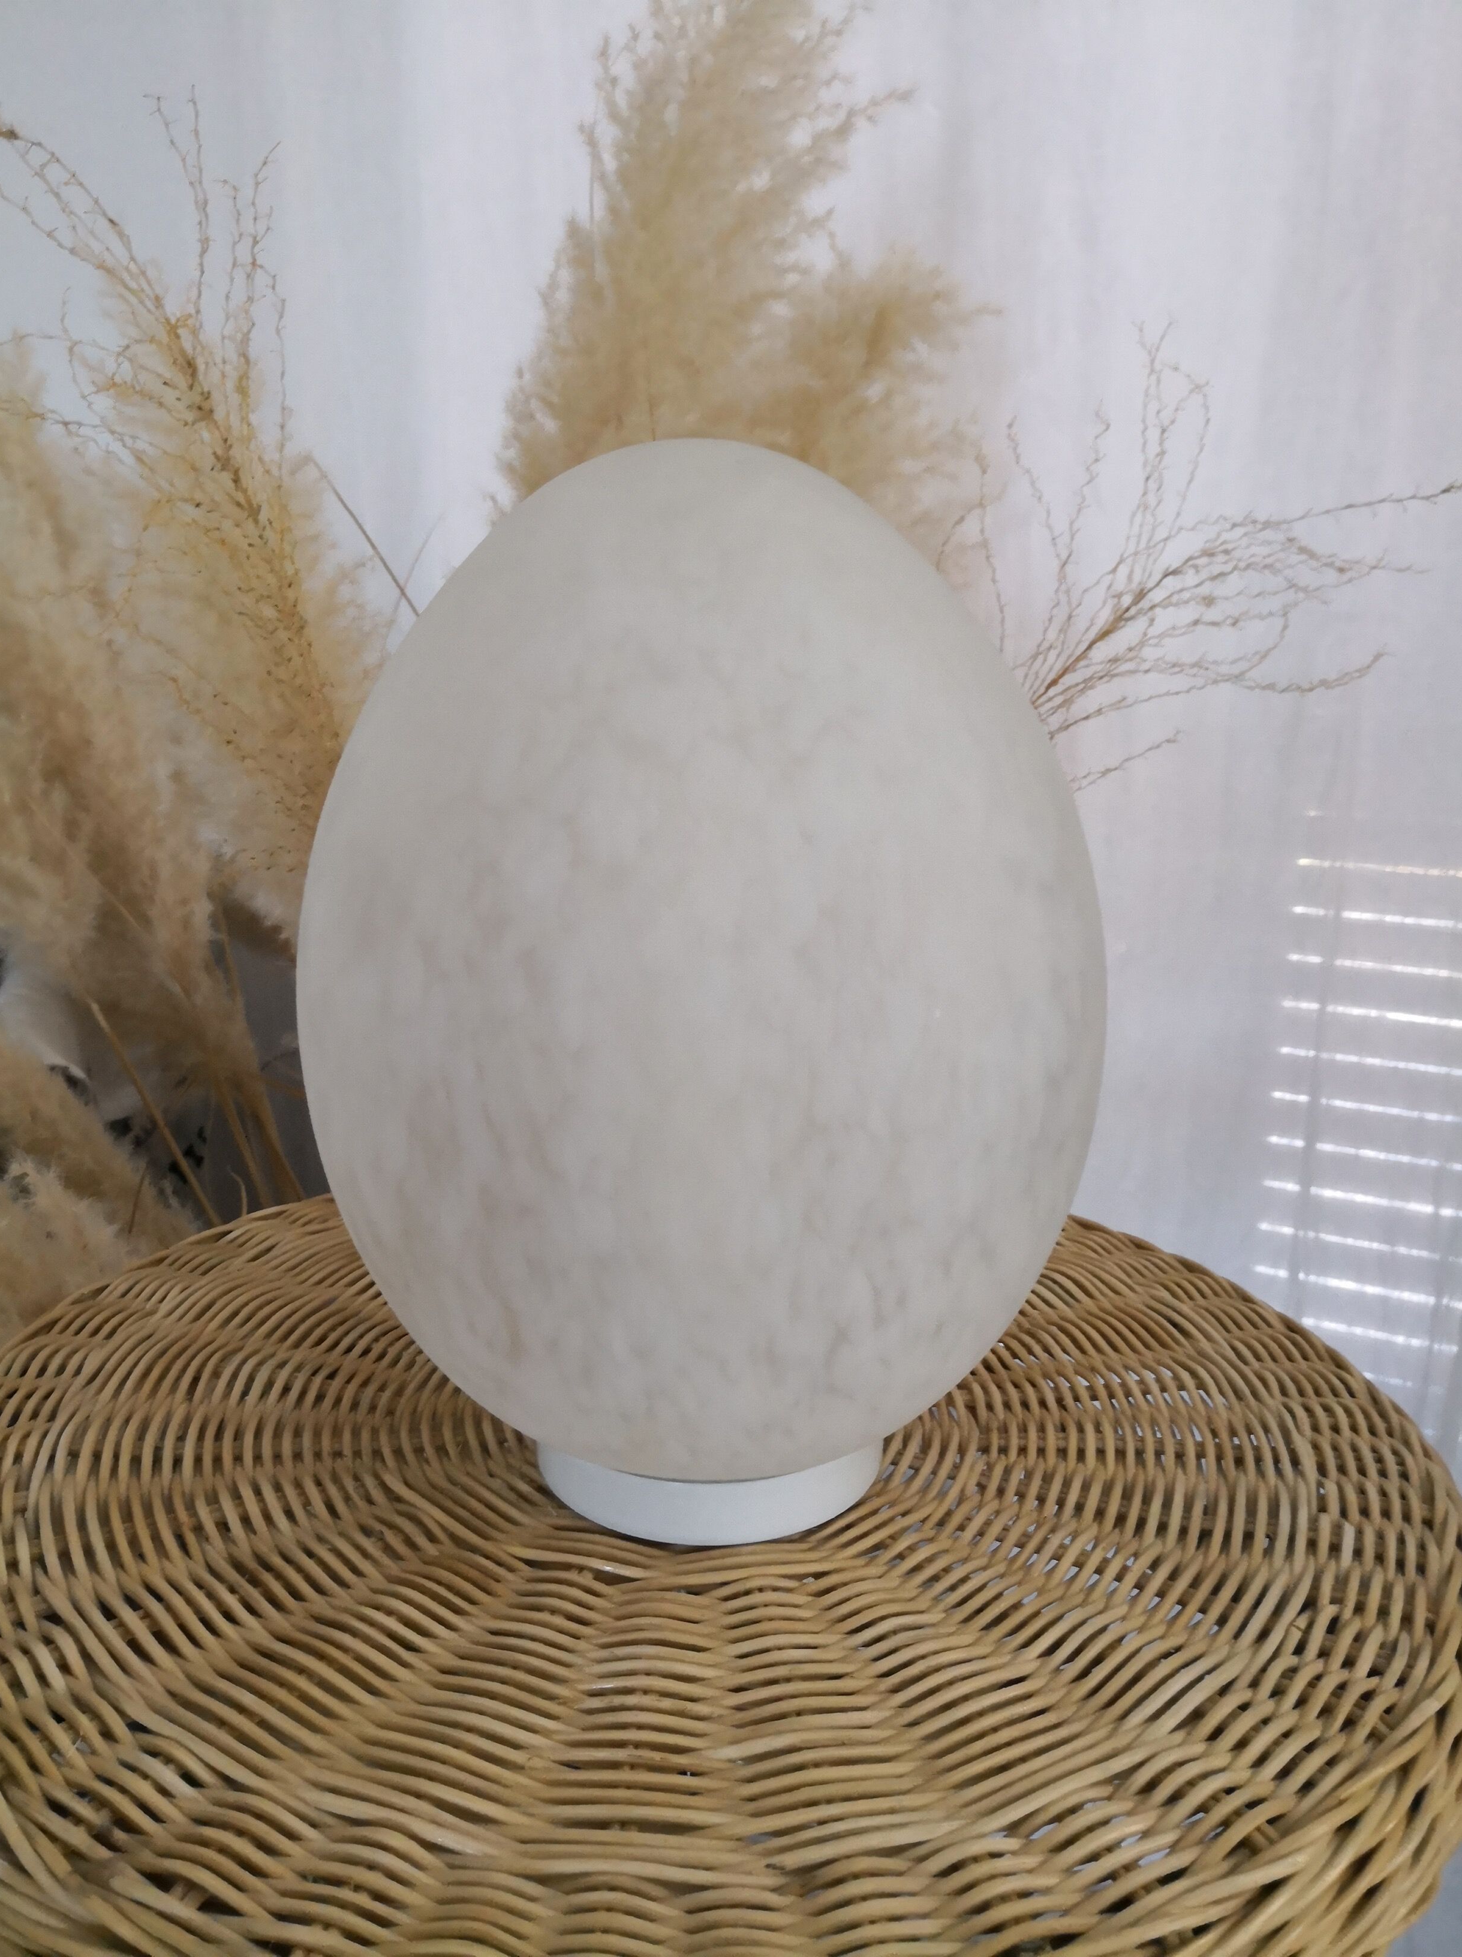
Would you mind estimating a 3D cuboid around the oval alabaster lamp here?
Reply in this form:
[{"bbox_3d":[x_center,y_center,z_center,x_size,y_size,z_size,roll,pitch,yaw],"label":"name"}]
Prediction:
[{"bbox_3d":[-0.010,0.001,0.502,0.258,0.340,0.258,-1,13,0],"label":"oval alabaster lamp"}]

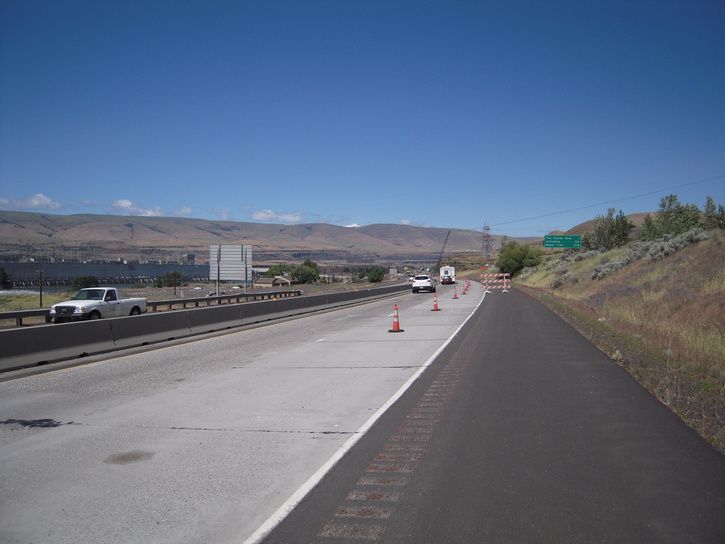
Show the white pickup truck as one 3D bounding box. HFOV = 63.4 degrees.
[{"bbox_3d":[-12.250,1.540,27.700,1.800,1.680,4.850,0,0,13],"label":"white pickup truck"}]

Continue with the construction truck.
[{"bbox_3d":[14.950,0.580,103.400,2.400,3.100,7.000,0,0,10],"label":"construction truck"}]

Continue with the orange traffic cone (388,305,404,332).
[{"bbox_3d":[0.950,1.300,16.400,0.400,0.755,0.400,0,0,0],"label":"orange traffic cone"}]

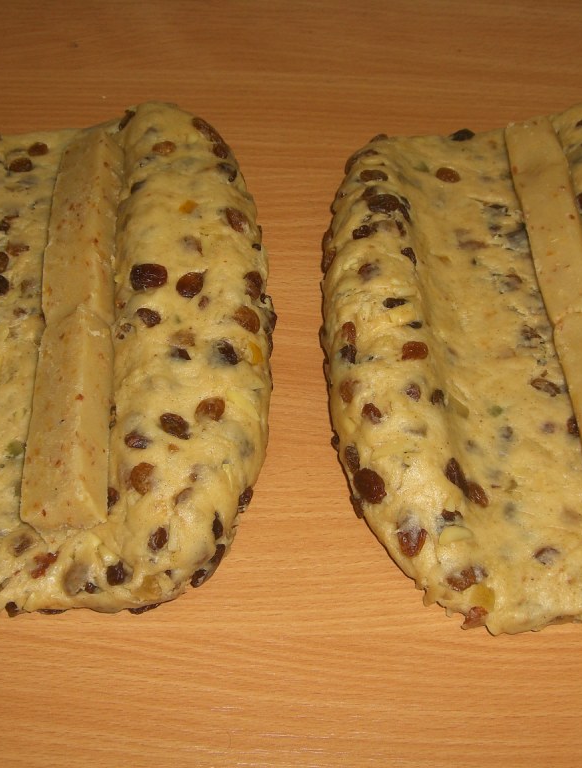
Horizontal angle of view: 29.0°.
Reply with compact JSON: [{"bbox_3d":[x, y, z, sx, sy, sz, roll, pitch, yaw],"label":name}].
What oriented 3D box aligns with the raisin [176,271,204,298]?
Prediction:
[{"bbox_3d":[-0.048,-0.047,0.530,0.013,0.009,0.013,-20,56,-15],"label":"raisin"}]

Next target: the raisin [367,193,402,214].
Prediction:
[{"bbox_3d":[0.048,-0.091,0.573,0.016,0.007,0.011,0,48,0],"label":"raisin"}]

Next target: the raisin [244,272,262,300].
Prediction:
[{"bbox_3d":[-0.019,-0.051,0.581,0.010,0.008,0.017,-10,56,-7],"label":"raisin"}]

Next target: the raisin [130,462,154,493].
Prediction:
[{"bbox_3d":[-0.063,0.040,0.471,0.010,0.009,0.015,0,53,0],"label":"raisin"}]

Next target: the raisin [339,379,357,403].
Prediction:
[{"bbox_3d":[0.028,0.003,0.542,0.009,0.007,0.013,5,55,3],"label":"raisin"}]

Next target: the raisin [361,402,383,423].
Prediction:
[{"bbox_3d":[0.039,0.014,0.538,0.007,0.005,0.012,-33,50,-8],"label":"raisin"}]

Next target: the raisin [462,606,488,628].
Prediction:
[{"bbox_3d":[0.067,0.085,0.407,0.011,0.007,0.009,-34,59,-24],"label":"raisin"}]

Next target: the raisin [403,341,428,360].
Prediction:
[{"bbox_3d":[0.057,-0.015,0.516,0.012,0.008,0.009,0,53,0],"label":"raisin"}]

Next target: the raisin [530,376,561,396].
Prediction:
[{"bbox_3d":[0.105,0.001,0.462,0.013,0.006,0.007,23,56,17],"label":"raisin"}]

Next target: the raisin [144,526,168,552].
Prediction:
[{"bbox_3d":[-0.055,0.064,0.464,0.008,0.006,0.011,22,70,9],"label":"raisin"}]

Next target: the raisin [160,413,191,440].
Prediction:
[{"bbox_3d":[-0.050,0.019,0.489,0.017,0.007,0.009,35,61,23],"label":"raisin"}]

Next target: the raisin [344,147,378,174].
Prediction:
[{"bbox_3d":[0.040,-0.127,0.640,0.022,0.009,0.009,-37,63,-23],"label":"raisin"}]

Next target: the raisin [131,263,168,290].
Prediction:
[{"bbox_3d":[-0.068,-0.051,0.540,0.018,0.009,0.012,-1,54,10],"label":"raisin"}]

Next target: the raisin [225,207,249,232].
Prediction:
[{"bbox_3d":[-0.027,-0.082,0.568,0.009,0.007,0.015,-26,72,-39],"label":"raisin"}]

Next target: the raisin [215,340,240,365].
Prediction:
[{"bbox_3d":[-0.029,-0.014,0.508,0.009,0.008,0.013,-36,61,-24],"label":"raisin"}]

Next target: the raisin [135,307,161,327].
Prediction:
[{"bbox_3d":[-0.072,-0.034,0.574,0.014,0.005,0.007,30,69,28],"label":"raisin"}]

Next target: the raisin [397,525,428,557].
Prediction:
[{"bbox_3d":[0.050,0.064,0.461,0.013,0.009,0.014,0,53,0],"label":"raisin"}]

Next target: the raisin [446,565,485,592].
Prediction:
[{"bbox_3d":[0.070,0.078,0.453,0.016,0.009,0.011,-10,54,-7],"label":"raisin"}]

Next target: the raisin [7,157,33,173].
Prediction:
[{"bbox_3d":[-0.154,-0.125,0.641,0.015,0.008,0.009,-14,56,-10],"label":"raisin"}]

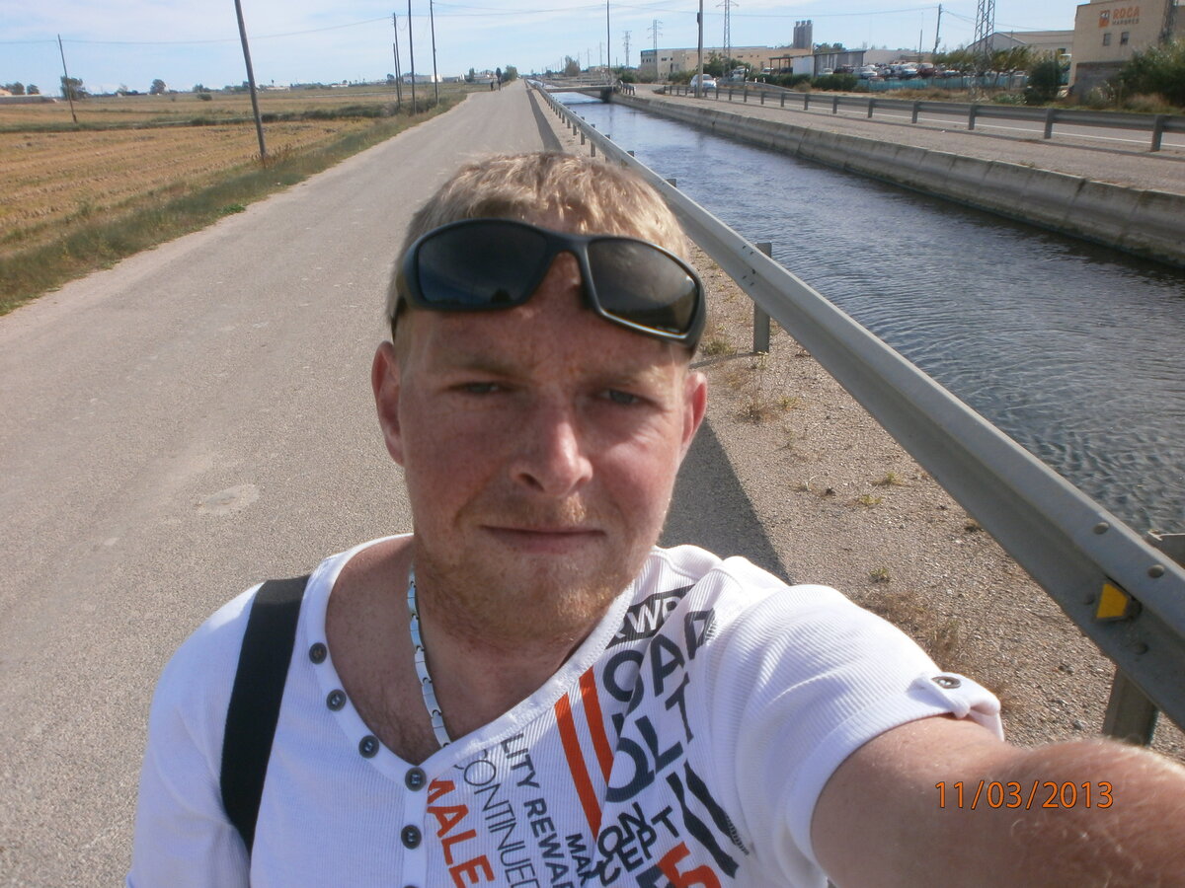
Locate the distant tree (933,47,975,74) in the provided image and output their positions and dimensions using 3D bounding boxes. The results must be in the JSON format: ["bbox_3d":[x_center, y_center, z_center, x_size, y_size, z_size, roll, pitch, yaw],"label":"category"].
[{"bbox_3d":[23.919,-24.830,60.921,2.800,2.600,2.700,5,23,19],"label":"distant tree"}]

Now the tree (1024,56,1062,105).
[{"bbox_3d":[18.562,-15.017,38.144,1.700,2.100,1.700,7,24,23],"label":"tree"}]

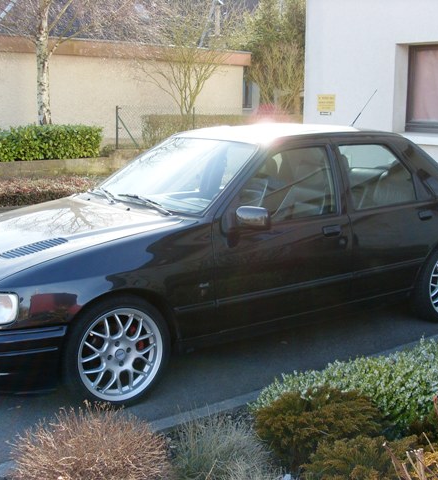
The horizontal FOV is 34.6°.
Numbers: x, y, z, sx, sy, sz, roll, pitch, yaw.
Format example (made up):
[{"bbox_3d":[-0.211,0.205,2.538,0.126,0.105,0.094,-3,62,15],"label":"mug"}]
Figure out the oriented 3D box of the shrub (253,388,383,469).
[{"bbox_3d":[0.425,0.805,3.000,0.530,0.310,0.440,1,10,6],"label":"shrub"}]

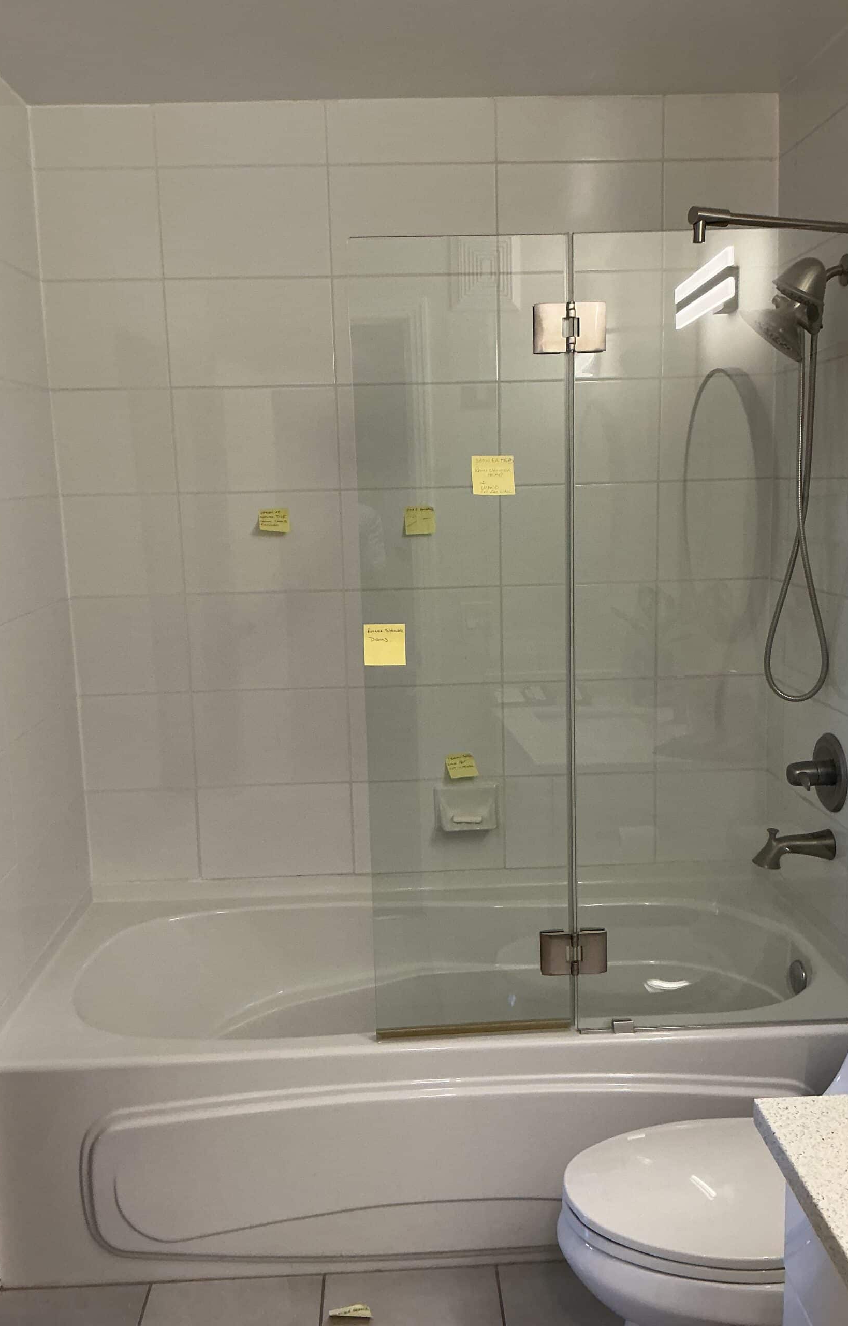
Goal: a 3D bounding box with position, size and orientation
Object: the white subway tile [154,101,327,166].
[{"bbox_3d":[-0.433,-1.252,2.641,0.400,0.139,0.010,-2,10,-2],"label":"white subway tile"}]

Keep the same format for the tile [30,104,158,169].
[{"bbox_3d":[-0.772,-1.230,2.598,0.288,0.143,0.012,-2,10,-2],"label":"tile"}]

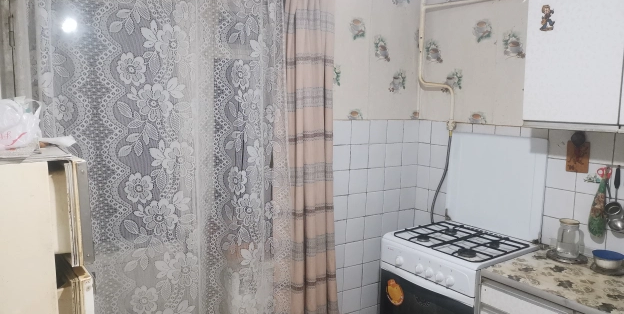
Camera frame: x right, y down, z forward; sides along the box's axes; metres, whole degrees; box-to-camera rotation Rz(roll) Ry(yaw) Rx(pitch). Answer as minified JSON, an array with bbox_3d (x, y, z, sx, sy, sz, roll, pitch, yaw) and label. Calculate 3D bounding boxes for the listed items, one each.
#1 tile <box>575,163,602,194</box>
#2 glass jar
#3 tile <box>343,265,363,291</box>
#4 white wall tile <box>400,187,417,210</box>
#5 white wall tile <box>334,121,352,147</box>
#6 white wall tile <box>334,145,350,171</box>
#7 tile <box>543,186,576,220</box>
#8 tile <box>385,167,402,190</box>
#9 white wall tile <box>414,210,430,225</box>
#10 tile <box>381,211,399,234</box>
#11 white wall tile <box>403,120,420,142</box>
[{"bbox_3d":[1.374,0.104,2.281,0.010,0.150,0.151,-3,8,-37],"label":"tile"},{"bbox_3d":[1.238,0.394,2.261,0.103,0.160,0.103,6,8,29],"label":"glass jar"},{"bbox_3d":[0.254,0.748,2.922,0.151,0.150,0.010,-3,8,-37],"label":"tile"},{"bbox_3d":[0.638,0.282,3.137,0.150,0.150,0.010,-3,8,-36],"label":"white wall tile"},{"bbox_3d":[0.168,-0.142,2.726,0.150,0.150,0.010,-3,8,-36],"label":"white wall tile"},{"bbox_3d":[0.157,0.003,2.745,0.148,0.149,0.010,-3,8,-35],"label":"white wall tile"},{"bbox_3d":[1.269,0.239,2.404,0.010,0.150,0.150,-3,8,-36],"label":"tile"},{"bbox_3d":[0.519,0.135,3.023,0.148,0.149,0.010,-3,8,-35],"label":"tile"},{"bbox_3d":[0.727,0.432,3.146,0.010,0.149,0.099,-3,8,-35],"label":"white wall tile"},{"bbox_3d":[0.510,0.436,3.071,0.151,0.150,0.010,-3,8,-37],"label":"tile"},{"bbox_3d":[0.654,-0.170,3.093,0.150,0.150,0.010,-3,8,-37],"label":"white wall tile"}]

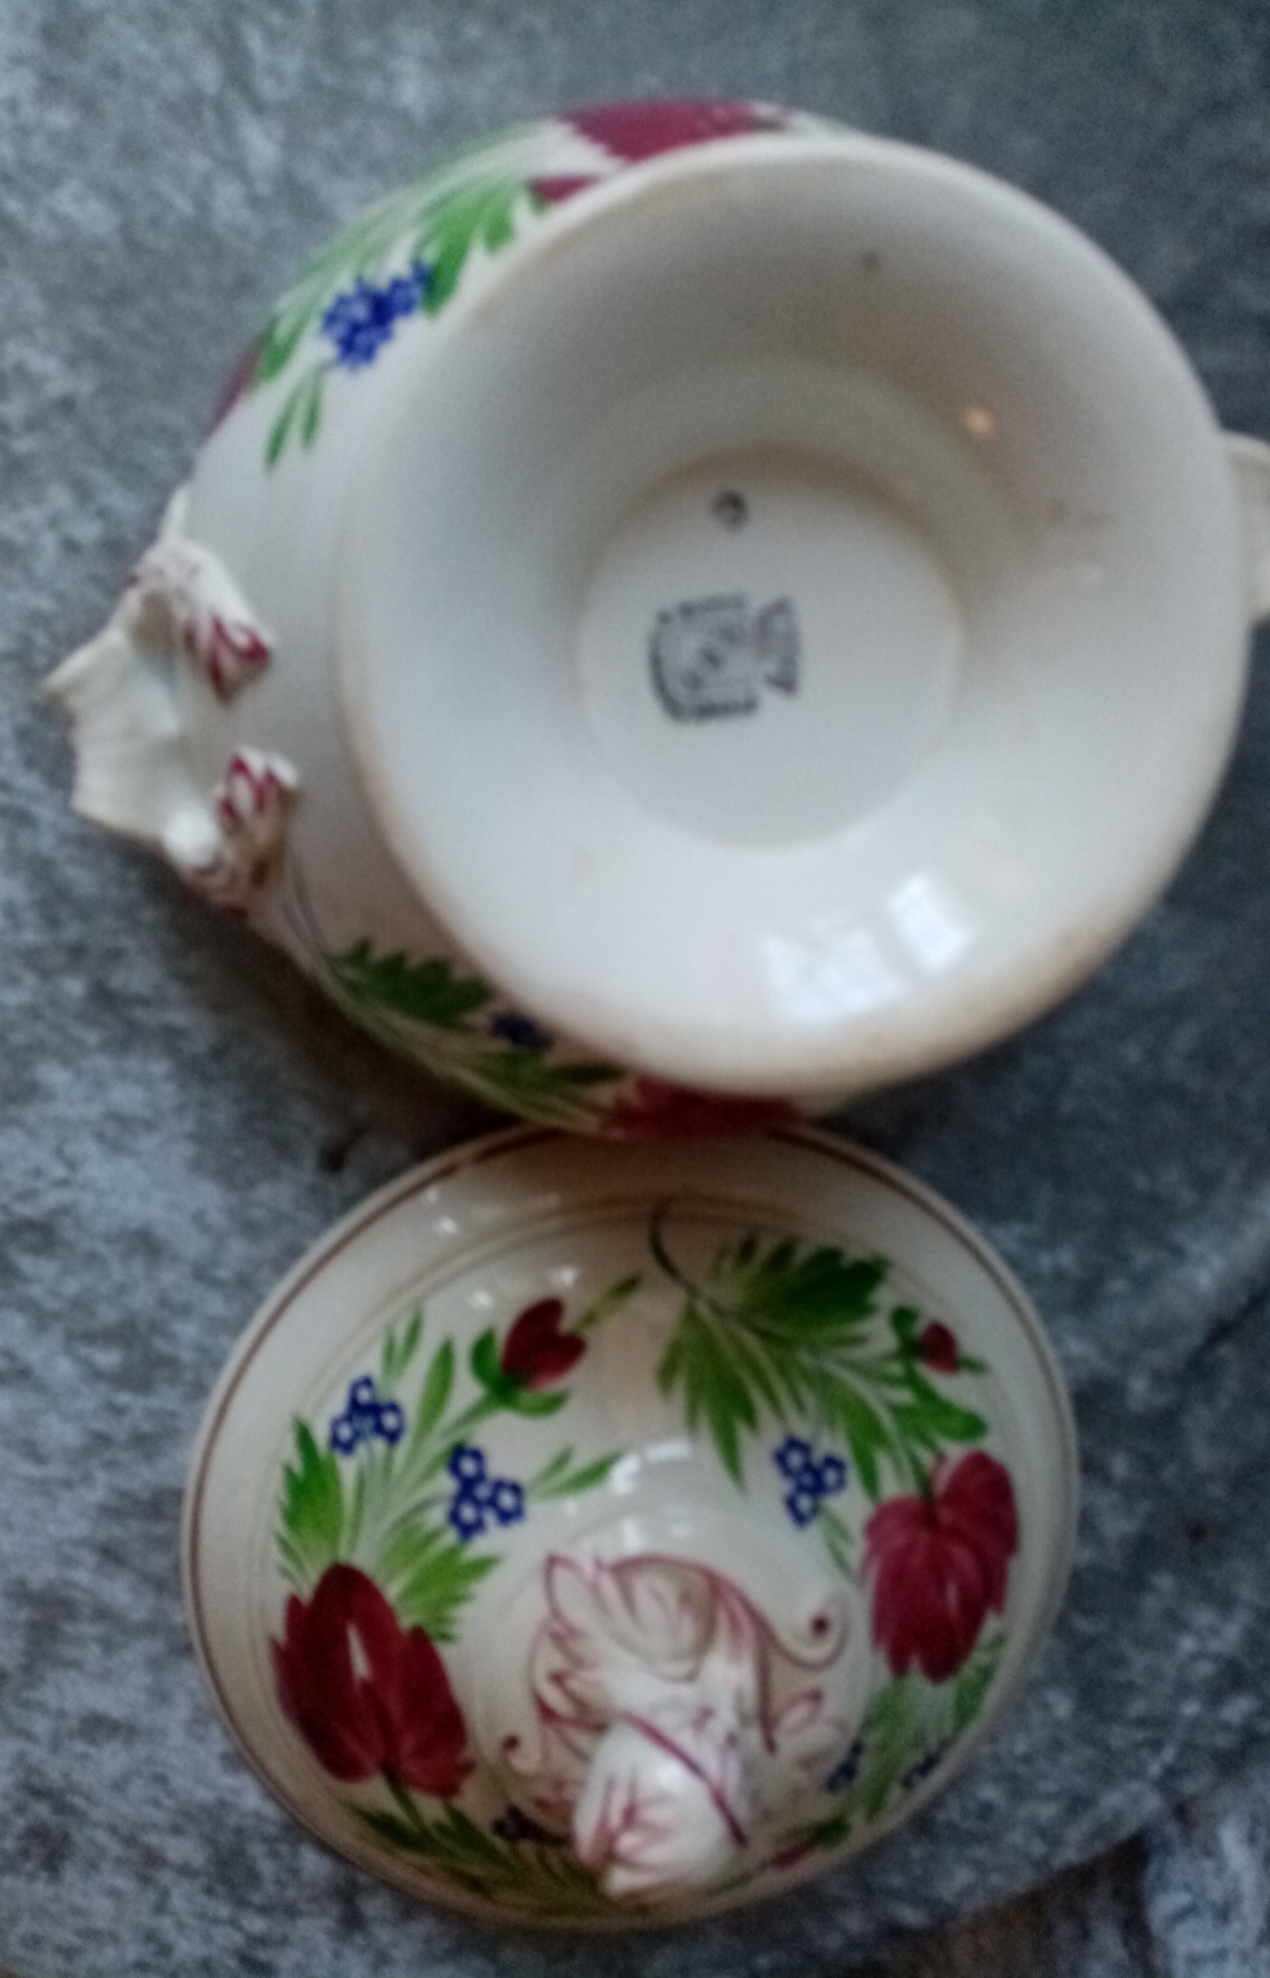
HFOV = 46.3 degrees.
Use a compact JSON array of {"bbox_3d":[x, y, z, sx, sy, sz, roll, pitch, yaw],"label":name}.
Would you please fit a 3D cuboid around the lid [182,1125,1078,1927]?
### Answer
[{"bbox_3d":[0.009,0.151,0.346,0.230,0.103,0.230,-1,100,-6],"label":"lid"}]

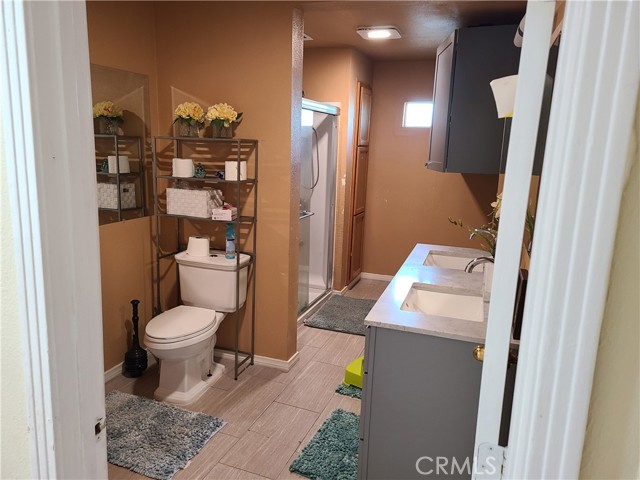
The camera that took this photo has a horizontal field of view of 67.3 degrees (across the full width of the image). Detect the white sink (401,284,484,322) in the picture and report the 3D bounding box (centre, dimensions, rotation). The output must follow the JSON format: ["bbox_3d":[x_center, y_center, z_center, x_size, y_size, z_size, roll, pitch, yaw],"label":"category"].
[{"bbox_3d":[0.581,0.353,2.264,0.355,0.150,0.440,5,13,19],"label":"white sink"}]

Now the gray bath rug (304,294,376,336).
[{"bbox_3d":[0.254,0.660,4.366,0.560,0.025,0.850,5,13,19],"label":"gray bath rug"}]

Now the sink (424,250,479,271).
[{"bbox_3d":[0.832,0.200,2.970,0.355,0.150,0.440,5,13,19],"label":"sink"}]

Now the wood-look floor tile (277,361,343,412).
[{"bbox_3d":[-0.033,0.945,3.140,0.305,0.010,0.605,6,13,20],"label":"wood-look floor tile"}]

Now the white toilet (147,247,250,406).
[{"bbox_3d":[-0.807,0.543,3.038,0.460,0.790,0.720,6,13,20],"label":"white toilet"}]

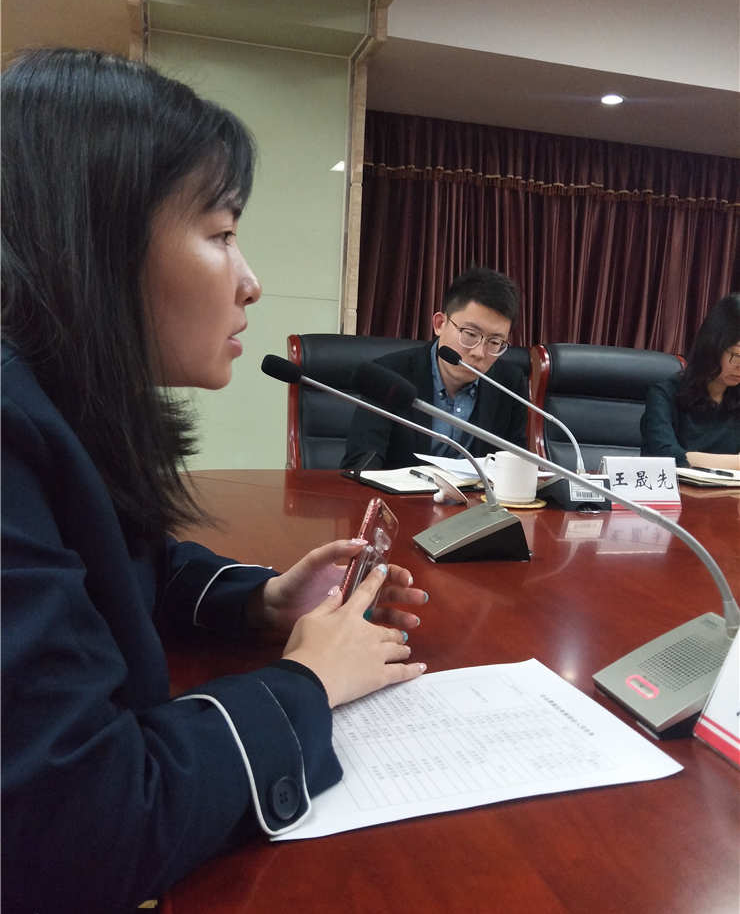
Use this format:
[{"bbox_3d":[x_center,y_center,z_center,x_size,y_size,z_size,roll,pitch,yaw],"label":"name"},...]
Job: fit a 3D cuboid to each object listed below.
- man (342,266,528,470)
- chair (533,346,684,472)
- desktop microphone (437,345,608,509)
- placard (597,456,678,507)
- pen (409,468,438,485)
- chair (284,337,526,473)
[{"bbox_3d":[0.180,0.155,1.745,0.540,1.240,0.720,0,9,-13],"label":"man"},{"bbox_3d":[0.881,0.233,1.957,0.700,1.070,0.700,-3,10,-29],"label":"chair"},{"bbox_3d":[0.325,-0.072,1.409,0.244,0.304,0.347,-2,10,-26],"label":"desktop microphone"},{"bbox_3d":[0.532,0.049,1.352,0.150,0.098,0.075,0,9,-10],"label":"placard"},{"bbox_3d":[0.116,0.044,1.474,0.011,0.011,0.142,-1,10,-19],"label":"pen"},{"bbox_3d":[0.171,0.246,1.717,0.700,1.070,0.700,0,9,-12],"label":"chair"}]

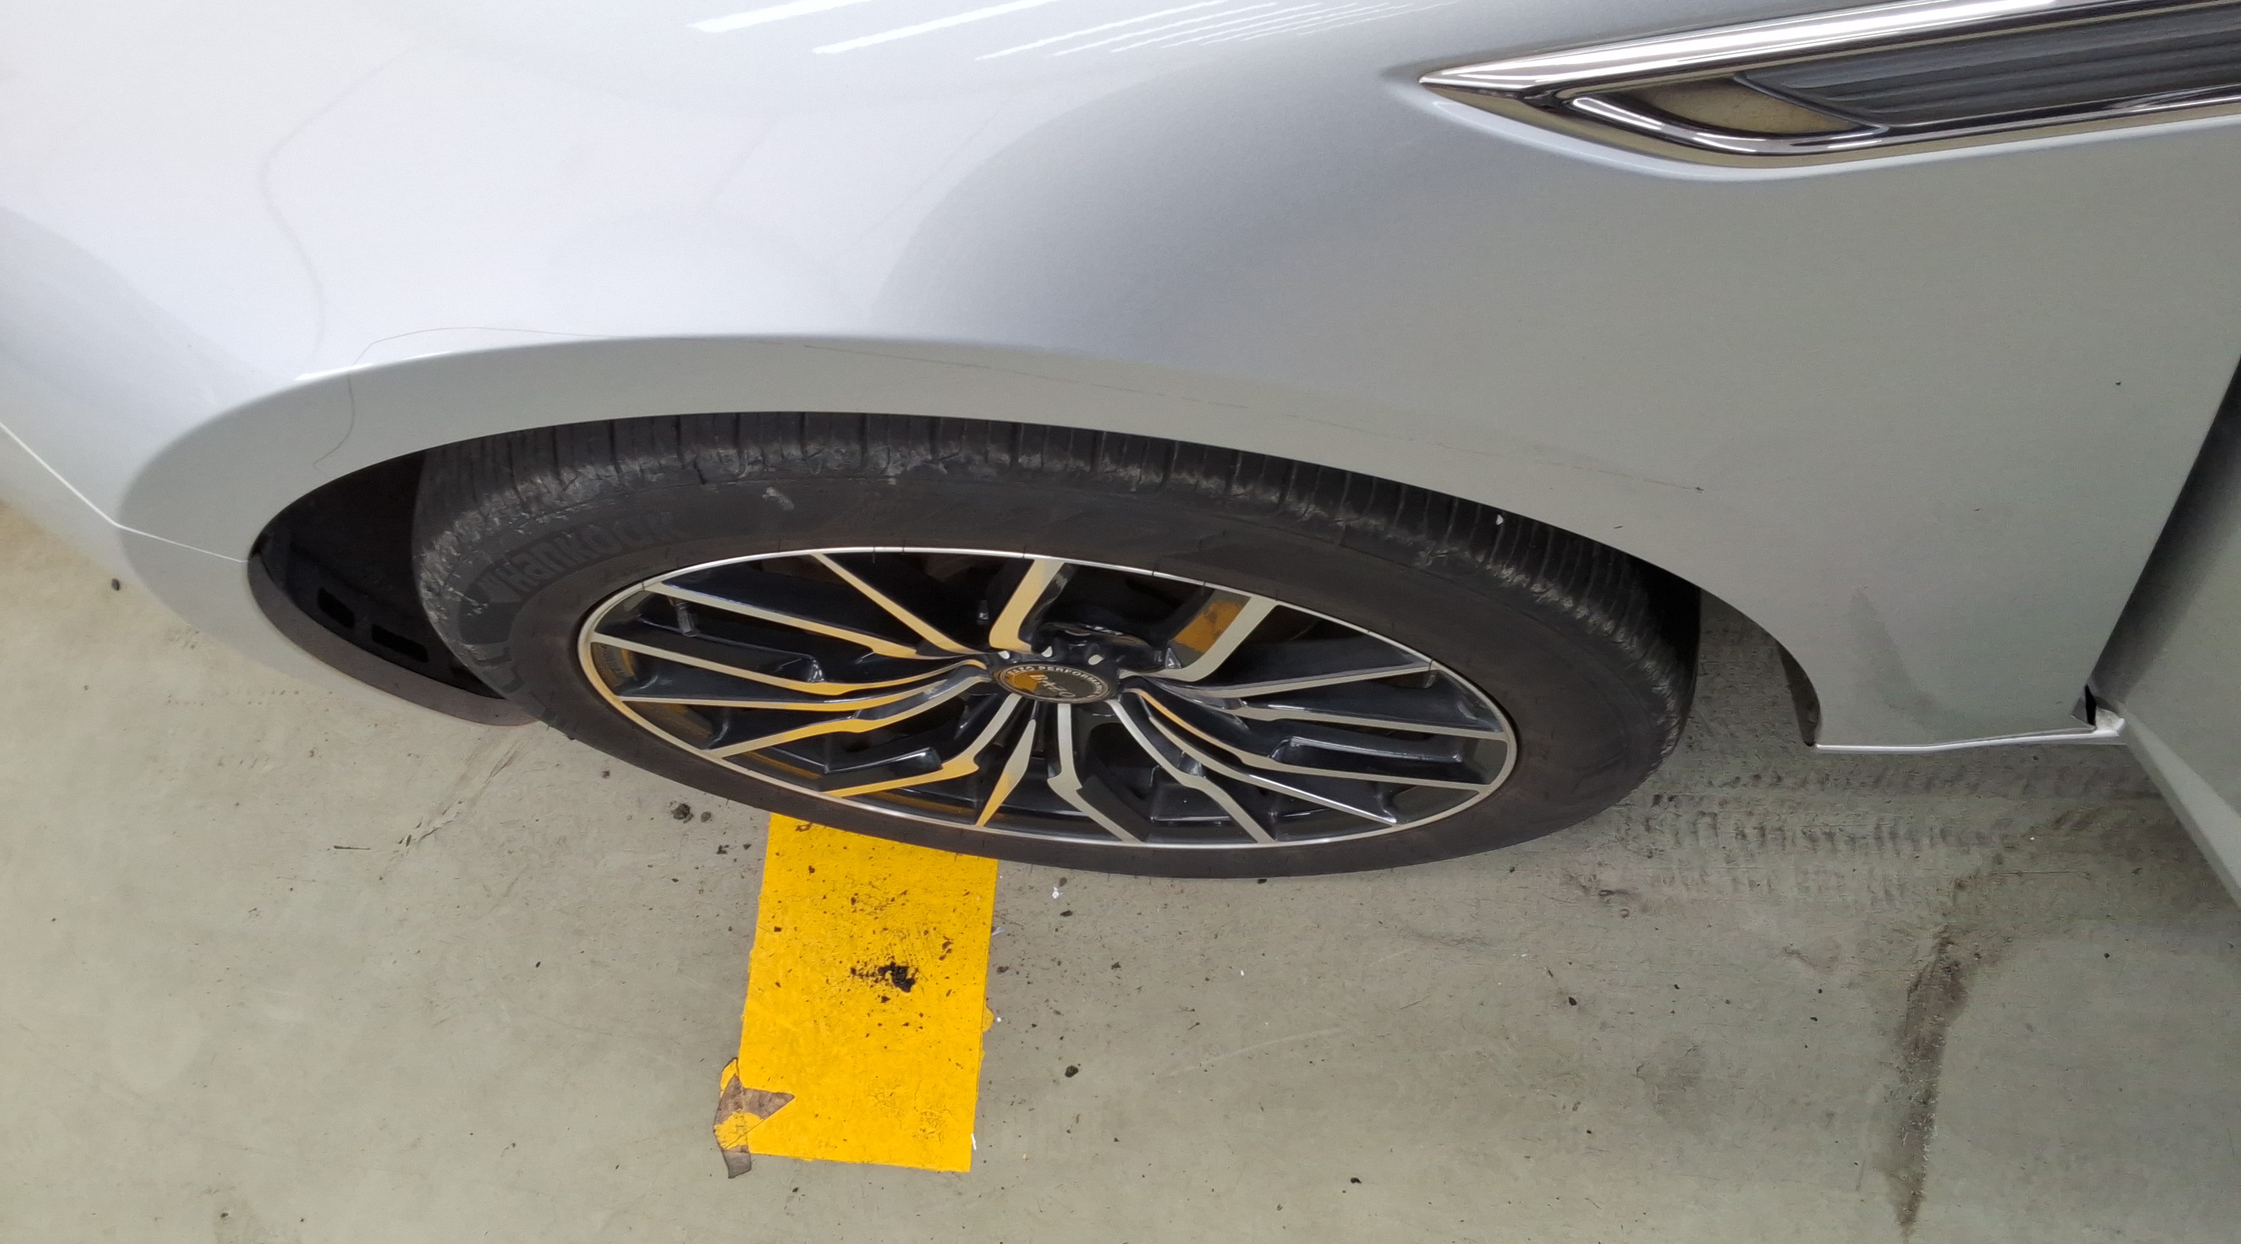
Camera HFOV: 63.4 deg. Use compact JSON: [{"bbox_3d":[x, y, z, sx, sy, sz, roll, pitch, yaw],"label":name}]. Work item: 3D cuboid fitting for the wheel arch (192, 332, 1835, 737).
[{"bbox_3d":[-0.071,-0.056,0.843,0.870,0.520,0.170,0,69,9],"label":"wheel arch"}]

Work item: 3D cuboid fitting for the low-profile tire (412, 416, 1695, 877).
[{"bbox_3d":[-0.028,-0.048,1.024,0.676,0.672,0.240,3,69,10],"label":"low-profile tire"}]

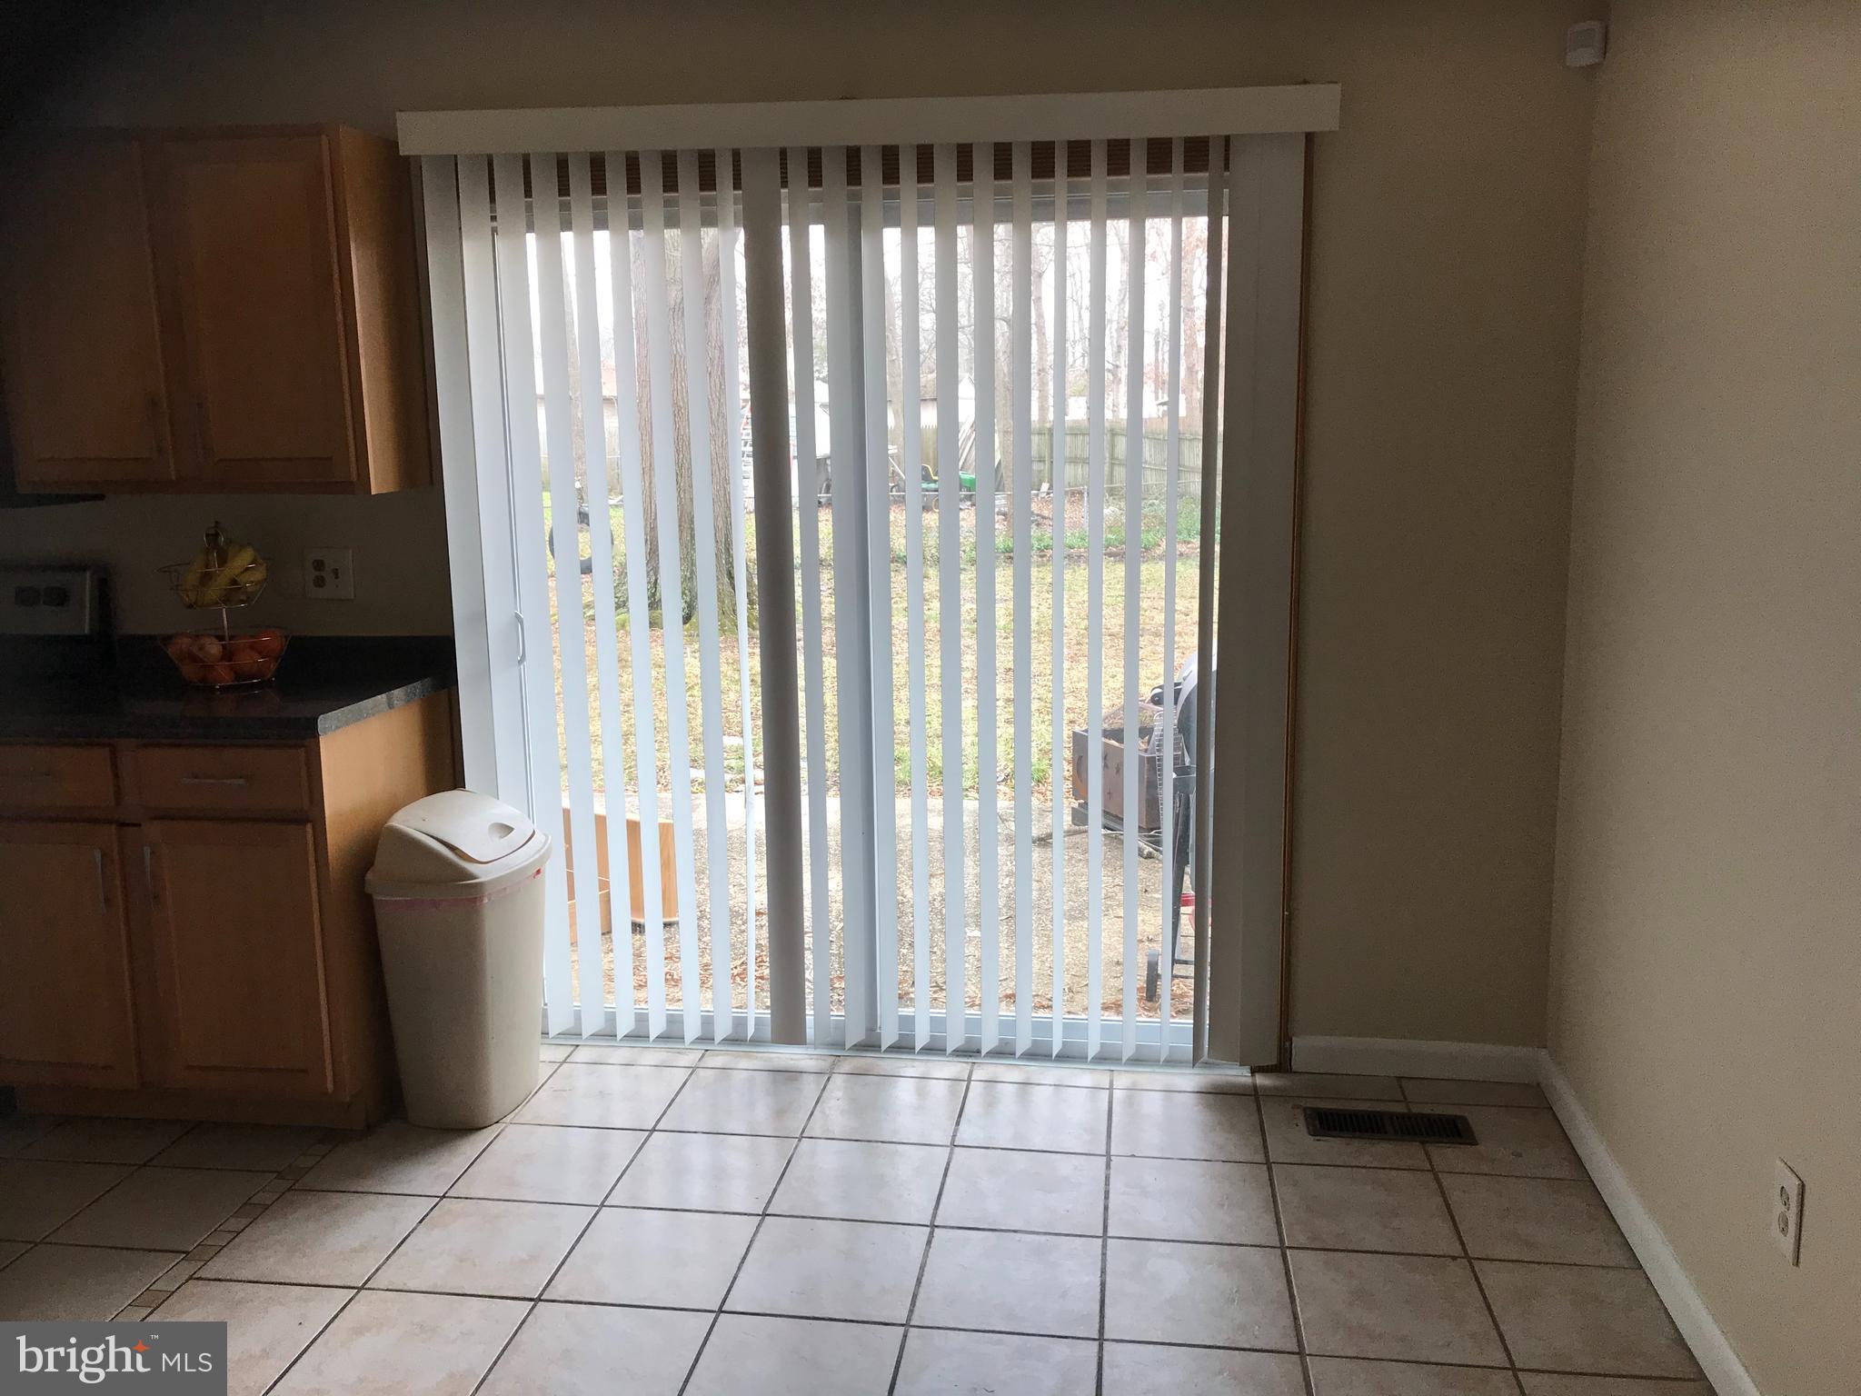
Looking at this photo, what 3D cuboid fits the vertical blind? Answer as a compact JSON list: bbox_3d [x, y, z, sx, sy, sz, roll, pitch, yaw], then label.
[{"bbox_3d":[-0.151,-0.224,3.424,2.000,2.120,0.120,1,10,8],"label":"vertical blind"}]

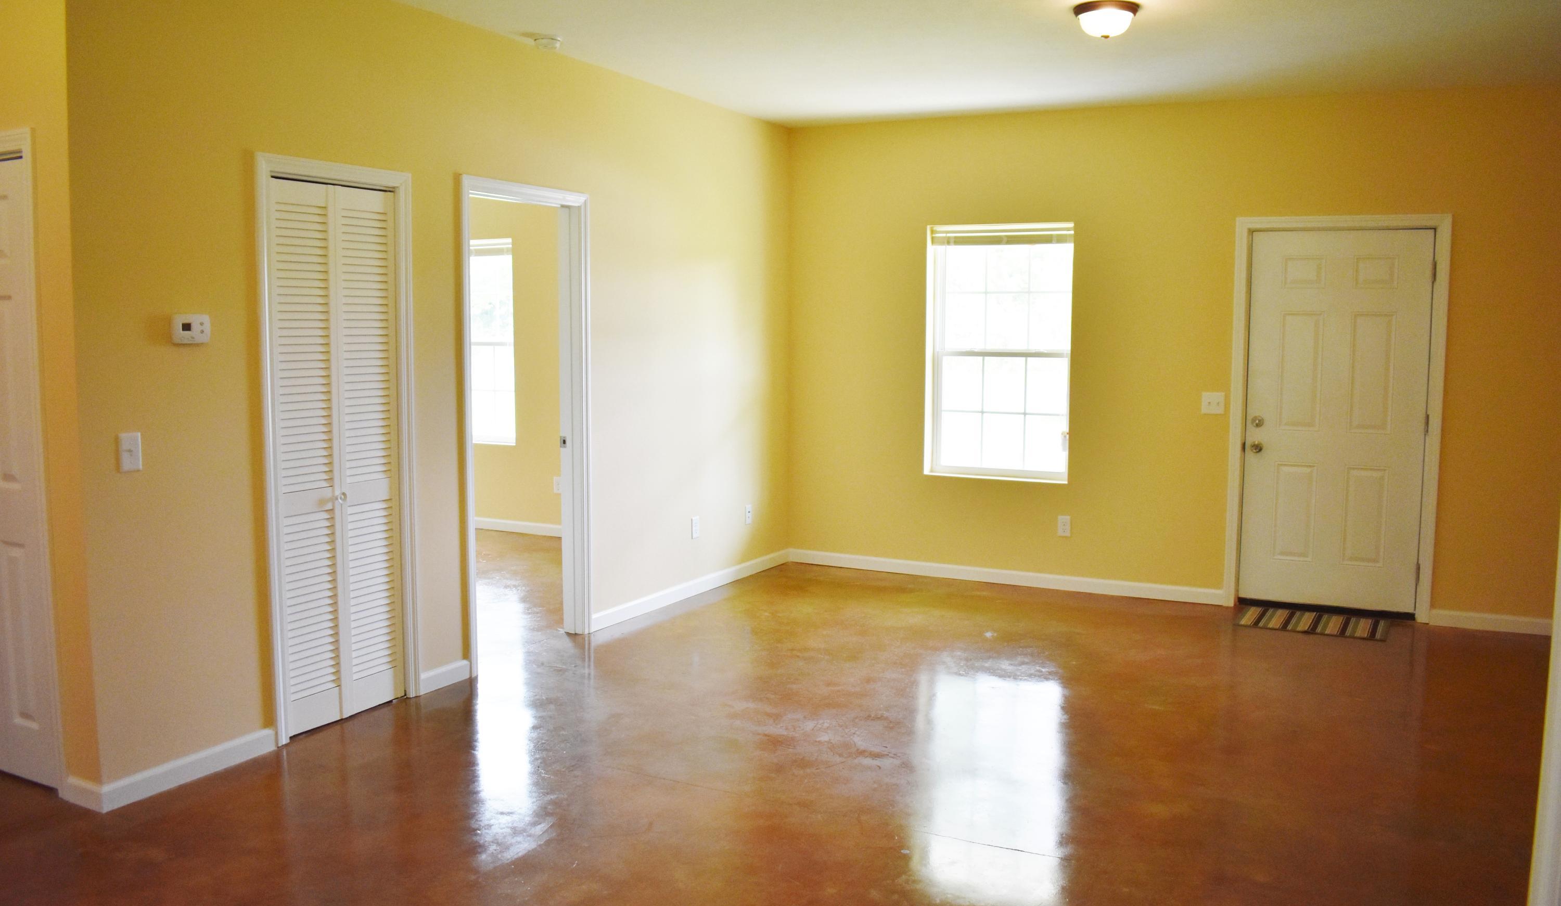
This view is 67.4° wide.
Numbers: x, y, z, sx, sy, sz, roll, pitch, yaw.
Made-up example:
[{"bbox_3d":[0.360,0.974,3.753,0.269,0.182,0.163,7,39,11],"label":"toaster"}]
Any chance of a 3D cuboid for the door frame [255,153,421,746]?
[{"bbox_3d":[-1.692,-0.016,4.485,0.120,2.136,0.717,3,7,28],"label":"door frame"}]

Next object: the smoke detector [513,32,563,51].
[{"bbox_3d":[-1.020,-1.801,5.165,0.126,0.043,0.126,3,6,27],"label":"smoke detector"}]

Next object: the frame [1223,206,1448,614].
[{"bbox_3d":[2.941,-0.179,6.237,1.023,2.127,0.130,3,7,28],"label":"frame"}]

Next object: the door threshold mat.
[{"bbox_3d":[2.750,0.879,6.047,0.752,0.010,0.475,3,6,27],"label":"door threshold mat"}]

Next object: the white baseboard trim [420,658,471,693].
[{"bbox_3d":[-1.418,0.957,5.004,0.016,0.088,0.307,3,7,28],"label":"white baseboard trim"}]

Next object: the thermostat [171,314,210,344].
[{"bbox_3d":[-1.929,-0.410,3.853,0.030,0.094,0.134,3,7,28],"label":"thermostat"}]

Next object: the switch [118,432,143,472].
[{"bbox_3d":[-2.045,-0.001,3.692,0.014,0.116,0.072,3,7,28],"label":"switch"}]

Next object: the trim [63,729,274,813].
[{"bbox_3d":[-2.073,1.056,4.007,0.250,0.086,0.664,3,7,28],"label":"trim"}]

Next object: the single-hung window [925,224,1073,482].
[{"bbox_3d":[1.323,-0.604,7.024,0.894,1.520,0.111,3,6,27],"label":"single-hung window"}]

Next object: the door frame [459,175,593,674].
[{"bbox_3d":[-1.190,-0.132,5.344,0.136,2.141,0.870,3,6,27],"label":"door frame"}]

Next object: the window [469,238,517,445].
[{"bbox_3d":[-2.352,-0.845,8.947,0.900,1.537,0.100,3,7,28],"label":"window"}]

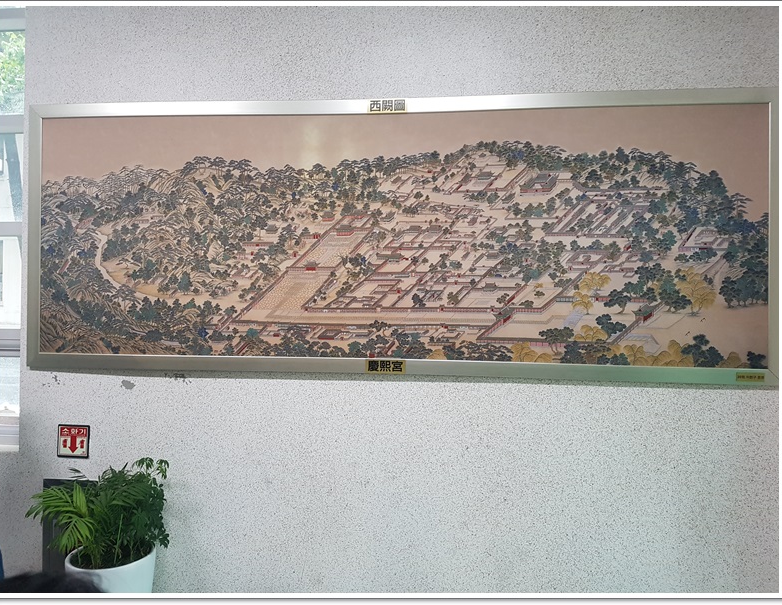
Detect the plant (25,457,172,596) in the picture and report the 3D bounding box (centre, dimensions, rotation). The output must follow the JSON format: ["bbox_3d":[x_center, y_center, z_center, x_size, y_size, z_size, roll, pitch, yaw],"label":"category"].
[{"bbox_3d":[-1.397,1.181,2.907,0.630,0.870,0.550,1,0,6],"label":"plant"}]

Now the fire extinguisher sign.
[{"bbox_3d":[-1.729,0.759,3.279,0.182,0.178,0.012,1,0,6],"label":"fire extinguisher sign"}]

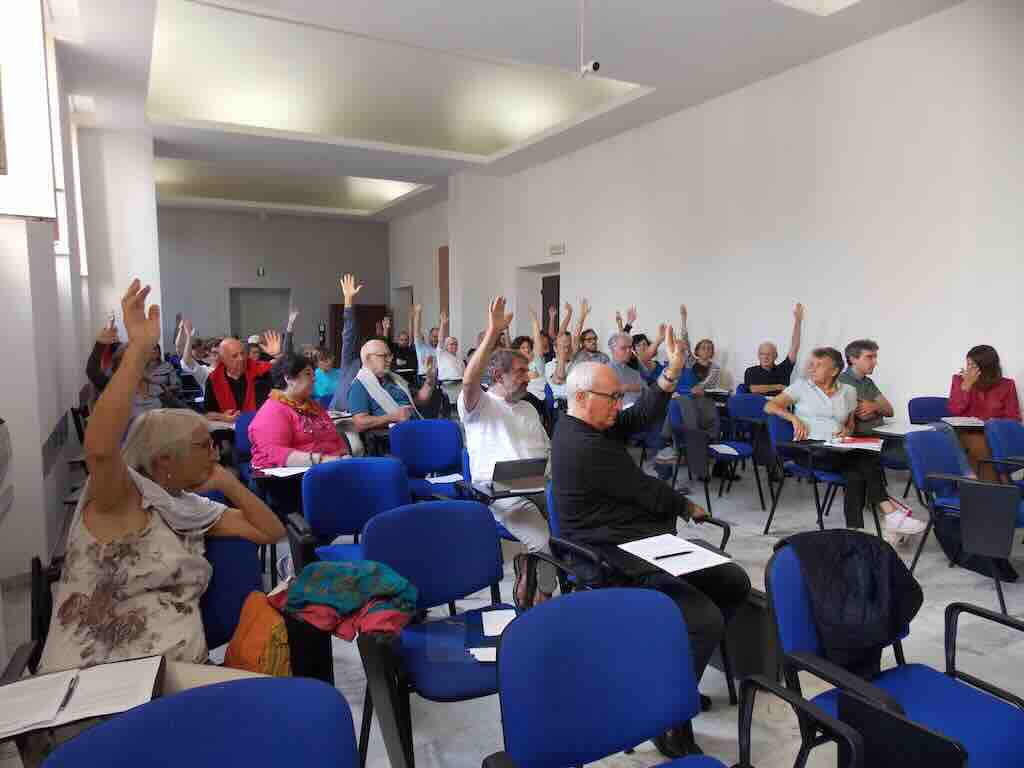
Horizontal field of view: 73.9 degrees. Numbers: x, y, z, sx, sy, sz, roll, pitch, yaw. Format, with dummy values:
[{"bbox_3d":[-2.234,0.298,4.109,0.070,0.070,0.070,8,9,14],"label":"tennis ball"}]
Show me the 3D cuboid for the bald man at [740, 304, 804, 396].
[{"bbox_3d":[2.394,0.049,6.300,0.580,1.560,0.740,0,6,5],"label":"bald man"}]

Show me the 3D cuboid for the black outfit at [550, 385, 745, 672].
[{"bbox_3d":[0.425,0.566,2.316,0.720,1.100,0.560,4,7,42],"label":"black outfit"}]

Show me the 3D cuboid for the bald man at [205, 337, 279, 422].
[{"bbox_3d":[-2.004,0.325,5.165,0.620,1.330,0.760,-4,6,-27],"label":"bald man"}]

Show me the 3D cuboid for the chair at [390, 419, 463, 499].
[{"bbox_3d":[-0.415,0.643,3.930,0.560,0.810,0.570,-3,6,-26],"label":"chair"}]

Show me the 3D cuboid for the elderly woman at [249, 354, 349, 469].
[{"bbox_3d":[-0.986,0.485,3.442,0.560,1.230,0.780,-5,7,-42],"label":"elderly woman"}]

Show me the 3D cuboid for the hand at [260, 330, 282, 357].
[{"bbox_3d":[-1.485,-0.250,4.200,0.125,0.170,0.070,-3,6,-25],"label":"hand"}]

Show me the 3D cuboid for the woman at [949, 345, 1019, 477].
[{"bbox_3d":[3.648,0.314,5.220,0.560,1.220,0.700,1,6,17],"label":"woman"}]

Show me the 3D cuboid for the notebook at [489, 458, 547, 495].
[{"bbox_3d":[0.033,0.397,2.950,0.255,0.150,0.180,-3,6,-24],"label":"notebook"}]

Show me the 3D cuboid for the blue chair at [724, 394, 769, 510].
[{"bbox_3d":[2.143,0.499,5.595,0.570,0.810,0.580,-3,6,-26],"label":"blue chair"}]

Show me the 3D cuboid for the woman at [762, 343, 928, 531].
[{"bbox_3d":[2.146,0.396,4.460,0.740,1.240,0.720,-2,6,-17],"label":"woman"}]

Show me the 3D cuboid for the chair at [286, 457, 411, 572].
[{"bbox_3d":[-0.622,0.775,3.129,0.590,0.810,0.580,-4,6,-27],"label":"chair"}]

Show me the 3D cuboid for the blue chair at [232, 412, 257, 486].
[{"bbox_3d":[-1.549,0.637,4.616,0.570,0.810,0.580,-4,6,-28],"label":"blue chair"}]

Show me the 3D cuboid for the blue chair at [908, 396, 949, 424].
[{"bbox_3d":[3.506,0.507,5.374,0.570,0.810,0.580,-4,6,-27],"label":"blue chair"}]

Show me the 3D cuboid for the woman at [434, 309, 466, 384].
[{"bbox_3d":[-0.731,-0.130,8.376,0.520,1.500,0.680,-3,6,-22],"label":"woman"}]

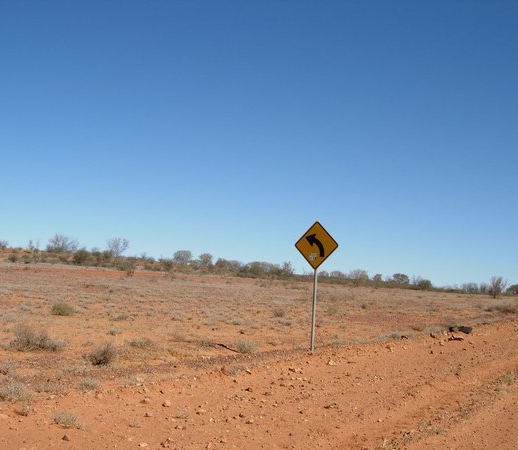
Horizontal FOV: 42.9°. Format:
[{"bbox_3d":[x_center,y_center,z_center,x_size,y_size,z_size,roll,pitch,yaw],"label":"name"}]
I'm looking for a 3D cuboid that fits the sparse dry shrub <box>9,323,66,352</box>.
[{"bbox_3d":[-4.159,2.114,12.408,1.052,0.439,0.866,4,-4,-19],"label":"sparse dry shrub"}]

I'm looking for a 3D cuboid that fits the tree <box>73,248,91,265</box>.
[{"bbox_3d":[-29.642,5.260,110.000,3.340,2.672,3.173,3,-4,0],"label":"tree"}]

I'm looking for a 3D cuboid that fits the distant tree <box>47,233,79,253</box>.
[{"bbox_3d":[-31.164,2.790,105.000,4.948,3.188,4.552,4,-5,-16],"label":"distant tree"}]

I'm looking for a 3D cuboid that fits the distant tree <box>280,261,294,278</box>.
[{"bbox_3d":[5.010,8.107,120.000,2.474,3.279,2.276,2,-5,3],"label":"distant tree"}]

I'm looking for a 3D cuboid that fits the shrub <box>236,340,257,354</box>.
[{"bbox_3d":[-0.250,2.455,13.200,0.428,0.261,0.393,3,-5,-1],"label":"shrub"}]

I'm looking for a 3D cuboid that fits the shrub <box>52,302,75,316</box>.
[{"bbox_3d":[-6.070,2.618,20.489,0.745,0.373,0.625,4,-4,-16],"label":"shrub"}]

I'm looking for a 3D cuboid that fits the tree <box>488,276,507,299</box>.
[{"bbox_3d":[26.070,6.832,72.000,2.186,2.405,2.077,3,-4,0],"label":"tree"}]

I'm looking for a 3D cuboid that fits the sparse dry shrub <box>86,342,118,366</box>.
[{"bbox_3d":[-2.463,2.025,10.300,0.485,0.349,0.447,4,-5,-13],"label":"sparse dry shrub"}]

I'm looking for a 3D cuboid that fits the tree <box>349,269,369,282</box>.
[{"bbox_3d":[18.309,9.200,120.000,3.644,2.550,3.461,3,-4,0],"label":"tree"}]

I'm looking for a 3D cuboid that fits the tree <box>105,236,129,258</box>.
[{"bbox_3d":[-22.556,3.587,105.000,3.711,3.507,3.414,4,-5,-12],"label":"tree"}]

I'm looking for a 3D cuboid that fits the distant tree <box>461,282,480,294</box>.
[{"bbox_3d":[48.163,14.460,150.000,3.976,2.733,3.658,1,-5,18],"label":"distant tree"}]

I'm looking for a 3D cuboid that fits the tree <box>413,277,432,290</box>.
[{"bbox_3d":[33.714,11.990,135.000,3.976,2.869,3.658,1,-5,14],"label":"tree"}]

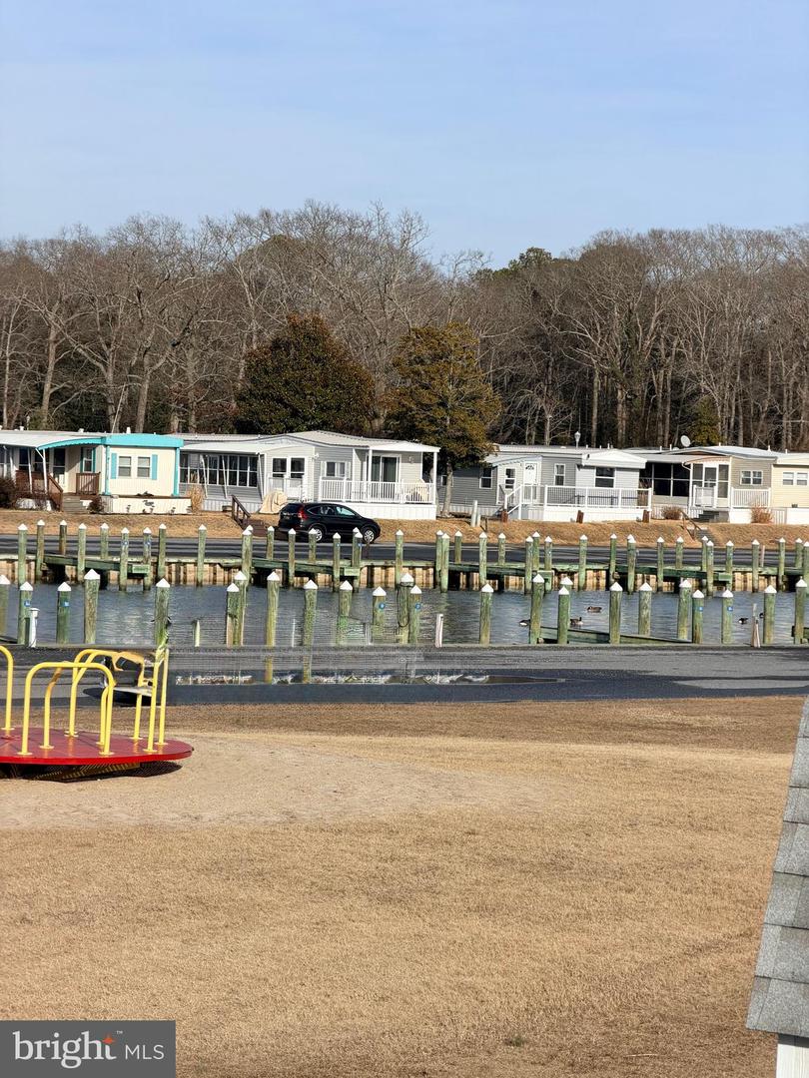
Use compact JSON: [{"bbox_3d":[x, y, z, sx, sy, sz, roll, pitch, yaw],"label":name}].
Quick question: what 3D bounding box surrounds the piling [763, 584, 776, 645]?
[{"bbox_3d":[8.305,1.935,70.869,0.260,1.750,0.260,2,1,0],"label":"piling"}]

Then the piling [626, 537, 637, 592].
[{"bbox_3d":[8.323,0.951,114.527,0.280,2.050,0.280,2,2,0],"label":"piling"}]

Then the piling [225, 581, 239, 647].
[{"bbox_3d":[-3.490,1.627,63.019,0.260,1.450,0.260,2,2,0],"label":"piling"}]

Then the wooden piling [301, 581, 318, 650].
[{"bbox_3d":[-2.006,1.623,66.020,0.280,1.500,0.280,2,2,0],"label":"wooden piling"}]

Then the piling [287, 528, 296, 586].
[{"bbox_3d":[-3.790,0.636,104.570,0.260,1.950,0.260,2,1,0],"label":"piling"}]

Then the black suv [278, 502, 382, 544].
[{"bbox_3d":[-3.094,-0.663,131.892,4.540,1.660,1.830,1,2,-34],"label":"black suv"}]

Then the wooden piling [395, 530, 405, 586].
[{"bbox_3d":[-0.191,0.683,106.904,0.260,1.950,0.260,1,2,-33],"label":"wooden piling"}]

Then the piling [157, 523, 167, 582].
[{"bbox_3d":[-8.166,0.478,105.023,0.260,1.980,0.260,2,1,0],"label":"piling"}]

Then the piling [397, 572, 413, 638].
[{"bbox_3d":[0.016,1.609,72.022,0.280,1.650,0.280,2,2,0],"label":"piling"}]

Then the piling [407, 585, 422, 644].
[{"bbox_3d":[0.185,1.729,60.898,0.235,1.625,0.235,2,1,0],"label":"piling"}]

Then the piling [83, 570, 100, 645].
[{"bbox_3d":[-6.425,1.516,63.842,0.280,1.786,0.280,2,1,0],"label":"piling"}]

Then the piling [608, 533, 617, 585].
[{"bbox_3d":[7.727,0.800,115.430,0.260,1.950,0.260,2,1,0],"label":"piling"}]

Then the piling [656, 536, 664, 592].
[{"bbox_3d":[9.143,0.933,111.314,0.250,1.974,0.250,2,1,0],"label":"piling"}]

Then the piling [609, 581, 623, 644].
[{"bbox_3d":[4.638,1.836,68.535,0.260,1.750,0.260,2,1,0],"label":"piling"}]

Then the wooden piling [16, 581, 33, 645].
[{"bbox_3d":[-7.366,1.558,60.519,0.270,1.450,0.270,2,2,0],"label":"wooden piling"}]

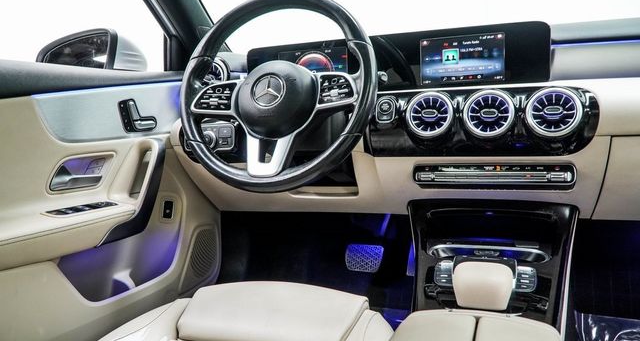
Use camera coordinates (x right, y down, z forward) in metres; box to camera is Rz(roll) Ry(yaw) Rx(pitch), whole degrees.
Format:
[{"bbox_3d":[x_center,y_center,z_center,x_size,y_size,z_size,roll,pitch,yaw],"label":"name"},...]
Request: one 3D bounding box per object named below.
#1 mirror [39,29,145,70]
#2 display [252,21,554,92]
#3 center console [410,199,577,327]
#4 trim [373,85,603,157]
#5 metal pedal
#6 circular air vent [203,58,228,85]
[{"bbox_3d":[-0.520,-0.244,1.144,0.235,0.150,0.135,-1,11,15],"label":"mirror"},{"bbox_3d":[0.132,-0.214,0.991,0.630,0.122,0.040,0,1,20],"label":"display"},{"bbox_3d":[0.280,0.155,0.783,0.260,0.210,0.290,0,1,19],"label":"center console"},{"bbox_3d":[0.290,-0.091,0.906,0.410,0.130,0.060,0,7,20],"label":"trim"},{"bbox_3d":[0.120,0.230,1.277,0.100,0.070,0.030,0,-22,20],"label":"metal pedal"},{"bbox_3d":[-0.254,-0.243,1.181,0.090,0.090,0.050,0,11,20],"label":"circular air vent"}]

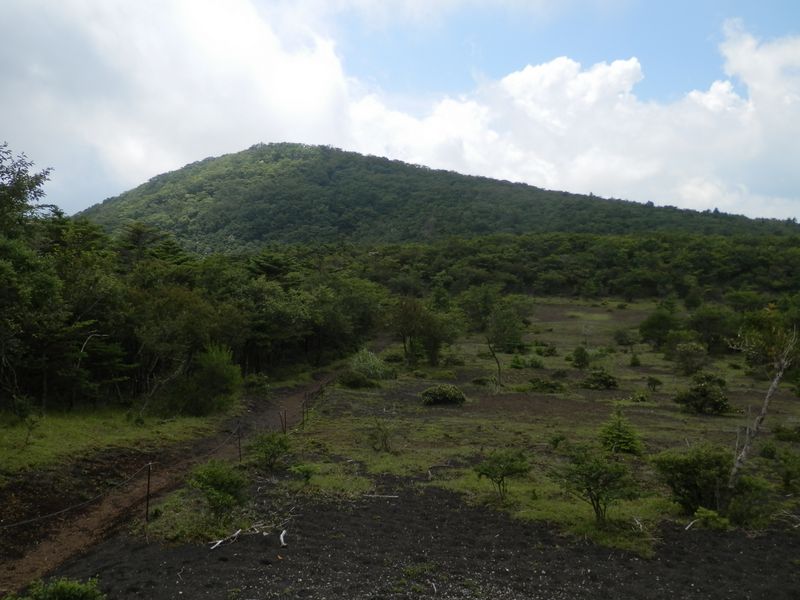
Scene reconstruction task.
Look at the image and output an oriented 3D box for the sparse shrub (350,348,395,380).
[{"bbox_3d":[-1.675,3.928,38.000,2.626,1.890,2.416,0,3,0],"label":"sparse shrub"}]

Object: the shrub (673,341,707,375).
[{"bbox_3d":[19.153,3.844,41.000,2.189,2.039,2.014,0,3,0],"label":"shrub"}]

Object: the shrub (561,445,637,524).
[{"bbox_3d":[3.229,3.002,10.100,1.174,1.225,1.080,0,3,0],"label":"shrub"}]

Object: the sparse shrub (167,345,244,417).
[{"bbox_3d":[-8.459,3.483,27.000,3.223,3.022,2.965,0,3,0],"label":"sparse shrub"}]

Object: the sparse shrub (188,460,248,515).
[{"bbox_3d":[-3.025,3.125,10.400,0.980,0.873,0.902,0,3,0],"label":"sparse shrub"}]

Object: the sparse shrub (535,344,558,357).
[{"bbox_3d":[11.504,3.966,49.000,1.847,0.914,1.699,0,3,0],"label":"sparse shrub"}]

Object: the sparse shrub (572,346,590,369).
[{"bbox_3d":[12.653,4.008,43.500,1.230,1.488,1.131,0,3,0],"label":"sparse shrub"}]

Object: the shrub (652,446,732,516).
[{"bbox_3d":[5.016,3.078,10.700,1.344,1.164,1.237,0,3,0],"label":"shrub"}]

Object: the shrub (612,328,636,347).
[{"bbox_3d":[20.147,3.365,56.000,2.111,1.567,1.942,0,3,0],"label":"shrub"}]

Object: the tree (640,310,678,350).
[{"bbox_3d":[22.784,2.512,55.000,3.455,3.420,3.179,0,3,0],"label":"tree"}]

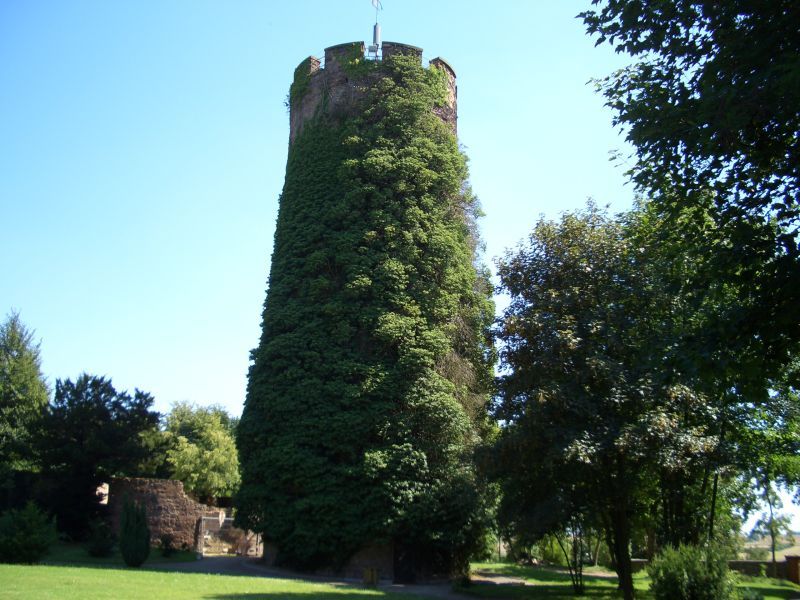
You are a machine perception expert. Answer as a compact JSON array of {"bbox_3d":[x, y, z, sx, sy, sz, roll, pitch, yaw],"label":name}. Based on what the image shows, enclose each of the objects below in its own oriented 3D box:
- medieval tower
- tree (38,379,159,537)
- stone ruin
[{"bbox_3d":[-1.442,0.676,41.612,12.180,25.830,11.860,0,-16,0],"label":"medieval tower"},{"bbox_3d":[-16.410,8.492,43.880,6.620,9.030,6.290,0,-16,0],"label":"tree"},{"bbox_3d":[-12.230,12.368,46.289,8.850,4.390,1.400,2,-16,-7],"label":"stone ruin"}]

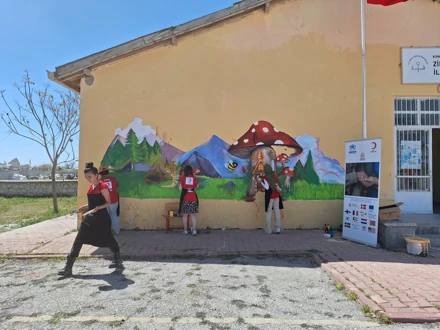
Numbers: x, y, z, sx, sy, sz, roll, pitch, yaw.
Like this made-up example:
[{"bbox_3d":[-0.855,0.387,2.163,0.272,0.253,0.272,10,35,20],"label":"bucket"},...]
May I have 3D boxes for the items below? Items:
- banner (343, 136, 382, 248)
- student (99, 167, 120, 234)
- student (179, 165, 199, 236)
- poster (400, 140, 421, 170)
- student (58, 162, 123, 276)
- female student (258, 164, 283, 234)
[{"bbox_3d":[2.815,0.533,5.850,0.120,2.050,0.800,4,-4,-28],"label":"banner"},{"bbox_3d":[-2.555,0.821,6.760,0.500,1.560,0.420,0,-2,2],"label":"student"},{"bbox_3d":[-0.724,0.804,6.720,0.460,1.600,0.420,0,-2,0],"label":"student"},{"bbox_3d":[4.746,-0.238,7.250,0.500,0.690,0.015,0,-2,0],"label":"poster"},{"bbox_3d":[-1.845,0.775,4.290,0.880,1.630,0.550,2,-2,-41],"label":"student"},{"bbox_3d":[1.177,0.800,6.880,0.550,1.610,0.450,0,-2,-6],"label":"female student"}]

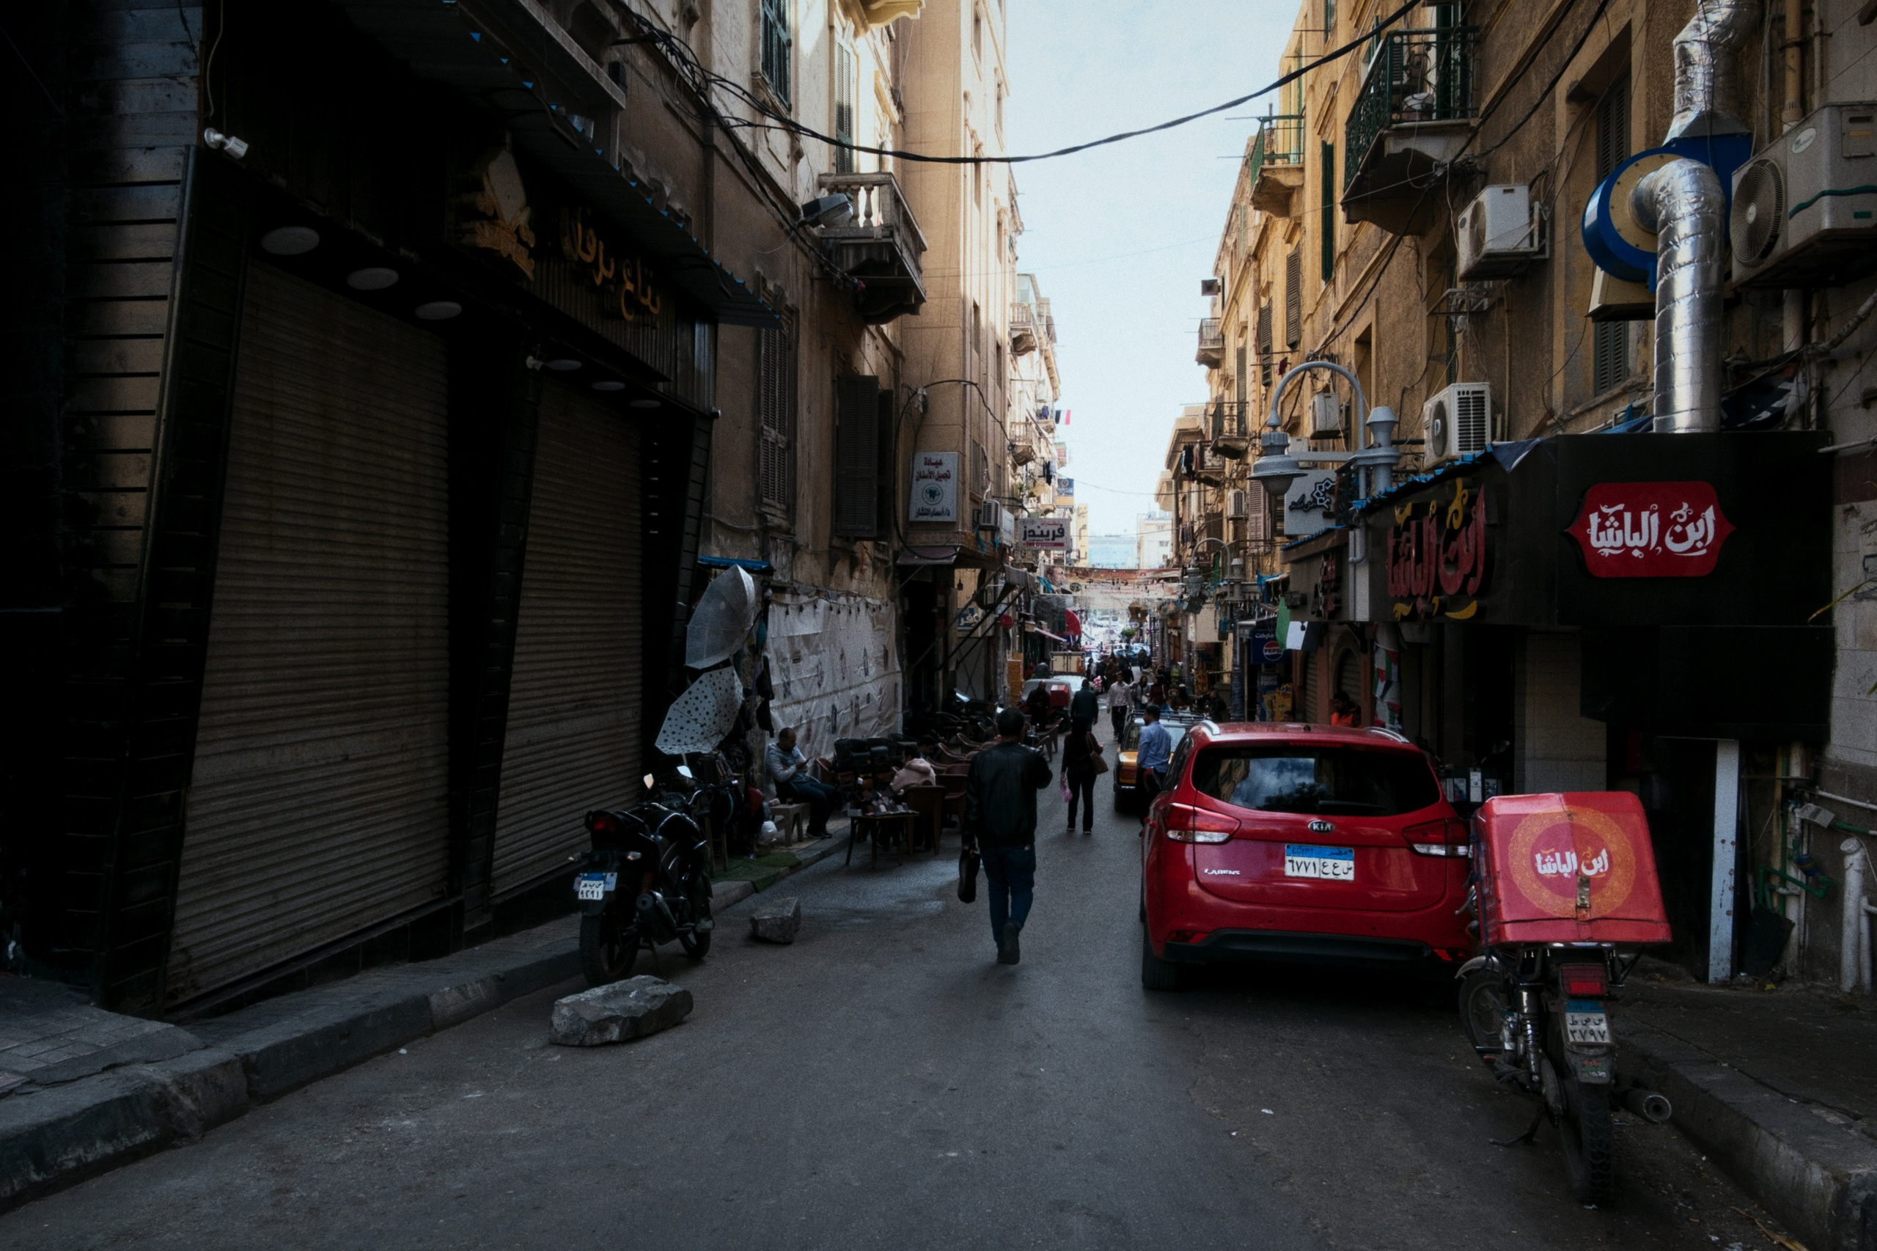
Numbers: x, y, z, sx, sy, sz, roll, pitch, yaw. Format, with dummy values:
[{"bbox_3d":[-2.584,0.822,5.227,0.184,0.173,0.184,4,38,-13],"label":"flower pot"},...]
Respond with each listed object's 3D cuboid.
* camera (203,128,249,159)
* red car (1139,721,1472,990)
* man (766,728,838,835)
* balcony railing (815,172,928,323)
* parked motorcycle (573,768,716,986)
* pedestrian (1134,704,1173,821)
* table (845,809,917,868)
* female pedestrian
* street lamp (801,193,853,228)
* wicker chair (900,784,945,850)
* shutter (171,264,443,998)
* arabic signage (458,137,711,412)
[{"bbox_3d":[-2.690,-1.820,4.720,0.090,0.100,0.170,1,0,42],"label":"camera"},{"bbox_3d":[2.300,1.480,8.700,1.820,1.600,4.520,0,-5,9],"label":"red car"},{"bbox_3d":[-1.520,1.740,13.900,0.800,1.200,0.520,1,0,12],"label":"man"},{"bbox_3d":[-0.850,-5.220,18.000,0.950,1.420,3.000,0,0,9],"label":"balcony railing"},{"bbox_3d":[-1.630,1.430,7.180,0.750,1.140,2.000,-1,-5,14],"label":"parked motorcycle"},{"bbox_3d":[2.830,1.940,16.500,0.520,1.740,0.380,0,0,-7],"label":"pedestrian"},{"bbox_3d":[-0.630,2.380,13.800,0.720,0.600,0.550,0,0,0],"label":"table"},{"bbox_3d":[2.100,2.265,18.400,0.550,1.620,0.360,0,0,6],"label":"female pedestrian"},{"bbox_3d":[-1.270,-4.730,14.250,0.600,0.190,0.310,-20,-3,8],"label":"street lamp"},{"bbox_3d":[-0.190,2.360,15.300,0.550,0.840,0.570,0,0,-7],"label":"wicker chair"},{"bbox_3d":[-3.055,-0.040,6.200,0.090,3.300,2.320,0,0,9],"label":"shutter"},{"bbox_3d":[-2.200,-2.260,8.470,0.150,0.950,3.900,0,0,9],"label":"arabic signage"}]

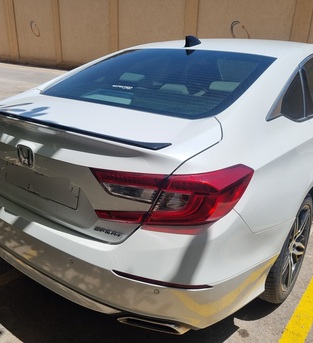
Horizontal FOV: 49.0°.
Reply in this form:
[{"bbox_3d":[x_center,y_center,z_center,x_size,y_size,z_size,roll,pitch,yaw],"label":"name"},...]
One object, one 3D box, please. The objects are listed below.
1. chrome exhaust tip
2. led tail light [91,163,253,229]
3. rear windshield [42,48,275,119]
[{"bbox_3d":[-0.012,0.647,1.481,0.255,0.075,0.160,12,21,27],"label":"chrome exhaust tip"},{"bbox_3d":[0.050,0.084,1.294,0.520,0.245,0.360,16,23,34],"label":"led tail light"},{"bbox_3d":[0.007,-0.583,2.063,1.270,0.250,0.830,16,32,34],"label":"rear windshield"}]

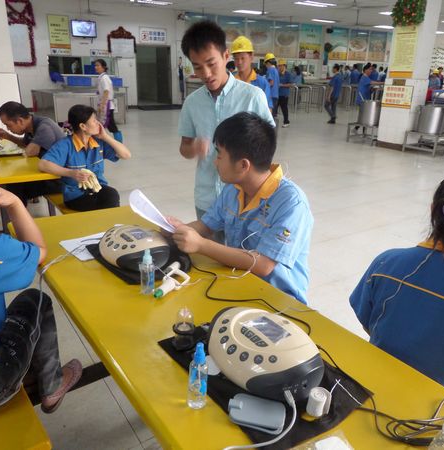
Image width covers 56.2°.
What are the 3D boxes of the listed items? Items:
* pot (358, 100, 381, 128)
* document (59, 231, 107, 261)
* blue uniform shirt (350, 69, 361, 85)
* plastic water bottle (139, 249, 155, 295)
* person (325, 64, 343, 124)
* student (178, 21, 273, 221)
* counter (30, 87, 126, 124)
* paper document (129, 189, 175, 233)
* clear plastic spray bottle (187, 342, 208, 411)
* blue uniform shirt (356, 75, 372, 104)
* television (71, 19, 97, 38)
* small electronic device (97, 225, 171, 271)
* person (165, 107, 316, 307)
[{"bbox_3d":[3.256,-2.412,9.000,0.575,0.530,0.575,0,19,0],"label":"pot"},{"bbox_3d":[-0.473,0.069,1.687,0.290,0.005,0.210,-14,25,-36],"label":"document"},{"bbox_3d":[5.231,-5.807,16.300,0.420,0.640,0.260,-13,25,-34],"label":"blue uniform shirt"},{"bbox_3d":[-0.224,0.135,1.226,0.042,0.138,0.042,0,19,0],"label":"plastic water bottle"},{"bbox_3d":[3.307,-3.841,12.264,0.440,1.690,0.450,3,20,5],"label":"person"},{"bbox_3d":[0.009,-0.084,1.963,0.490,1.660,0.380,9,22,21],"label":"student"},{"bbox_3d":[-3.905,-3.210,11.389,1.950,0.830,1.750,-13,25,-34],"label":"counter"},{"bbox_3d":[-0.233,-0.026,1.504,0.040,0.260,0.190,-40,30,11],"label":"paper document"},{"bbox_3d":[-0.049,0.284,0.789,0.039,0.140,0.039,0,19,0],"label":"clear plastic spray bottle"},{"bbox_3d":[3.562,-3.400,10.400,0.330,0.720,0.430,1,20,0],"label":"blue uniform shirt"},{"bbox_3d":[-5.260,-7.463,15.800,0.950,0.610,0.100,-13,23,-33],"label":"television"},{"bbox_3d":[-0.312,0.063,1.482,0.243,0.112,0.255,-13,23,-33],"label":"small electronic device"},{"bbox_3d":[0.051,0.244,1.475,0.620,1.220,0.500,-13,23,-33],"label":"person"}]

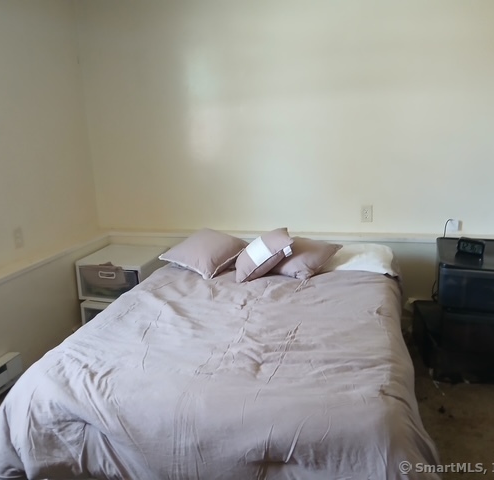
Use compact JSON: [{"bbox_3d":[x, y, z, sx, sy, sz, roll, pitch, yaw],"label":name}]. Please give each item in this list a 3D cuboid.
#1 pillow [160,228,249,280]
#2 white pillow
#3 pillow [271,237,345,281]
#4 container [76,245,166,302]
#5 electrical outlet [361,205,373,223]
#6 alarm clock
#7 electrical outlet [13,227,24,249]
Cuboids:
[{"bbox_3d":[-0.257,0.071,2.953,0.410,0.140,0.410,17,39,36],"label":"pillow"},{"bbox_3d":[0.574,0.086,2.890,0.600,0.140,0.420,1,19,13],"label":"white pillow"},{"bbox_3d":[0.293,0.098,2.856,0.410,0.140,0.410,10,33,41],"label":"pillow"},{"bbox_3d":[-0.812,0.223,3.254,0.470,0.256,0.460,2,13,17],"label":"container"},{"bbox_3d":[0.805,-0.175,3.212,0.074,0.117,0.010,1,13,13],"label":"electrical outlet"},{"bbox_3d":[1.202,0.035,2.593,0.128,0.072,0.045,7,16,36],"label":"alarm clock"},{"bbox_3d":[-1.329,-0.012,2.802,0.010,0.119,0.074,1,13,13],"label":"electrical outlet"}]

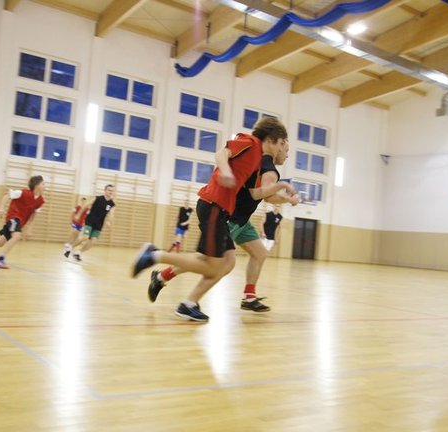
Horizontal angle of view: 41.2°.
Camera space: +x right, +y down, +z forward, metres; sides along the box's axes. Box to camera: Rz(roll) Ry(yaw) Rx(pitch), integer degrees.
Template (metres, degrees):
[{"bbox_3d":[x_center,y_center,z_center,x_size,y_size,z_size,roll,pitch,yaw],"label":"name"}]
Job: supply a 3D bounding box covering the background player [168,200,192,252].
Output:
[{"bbox_3d":[-1.376,0.398,18.200,0.600,1.700,0.580,3,-3,45],"label":"background player"}]

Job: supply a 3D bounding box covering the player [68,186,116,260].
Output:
[{"bbox_3d":[-2.590,0.146,11.635,0.750,1.480,0.580,3,-3,37],"label":"player"}]

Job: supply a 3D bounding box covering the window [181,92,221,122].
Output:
[{"bbox_3d":[-1.075,-5.022,27.489,2.250,0.970,0.140,6,-3,-36],"label":"window"}]

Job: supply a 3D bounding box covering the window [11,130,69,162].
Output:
[{"bbox_3d":[-7.128,-2.681,23.140,2.250,0.970,0.140,6,-3,-36],"label":"window"}]

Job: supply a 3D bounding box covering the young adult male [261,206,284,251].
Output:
[{"bbox_3d":[1.101,0.496,14.400,0.580,1.740,0.500,6,-2,-25],"label":"young adult male"}]

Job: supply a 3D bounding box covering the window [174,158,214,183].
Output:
[{"bbox_3d":[-1.360,-2.067,27.875,2.296,0.965,0.150,6,-3,-36],"label":"window"}]

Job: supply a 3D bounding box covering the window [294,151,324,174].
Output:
[{"bbox_3d":[4.593,-2.868,31.672,2.250,0.970,0.140,6,-3,-36],"label":"window"}]

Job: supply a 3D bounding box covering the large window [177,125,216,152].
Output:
[{"bbox_3d":[-1.233,-3.593,27.938,2.296,0.965,0.150,6,-3,-36],"label":"large window"}]

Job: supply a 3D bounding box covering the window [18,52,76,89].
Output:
[{"bbox_3d":[-6.996,-5.786,23.644,2.296,0.965,0.150,6,-3,-36],"label":"window"}]

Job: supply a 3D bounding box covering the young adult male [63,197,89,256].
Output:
[{"bbox_3d":[-4.510,0.235,18.200,0.620,1.570,0.650,6,-2,-32],"label":"young adult male"}]

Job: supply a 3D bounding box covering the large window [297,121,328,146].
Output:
[{"bbox_3d":[4.721,-4.366,31.728,2.250,0.970,0.140,6,-3,-36],"label":"large window"}]

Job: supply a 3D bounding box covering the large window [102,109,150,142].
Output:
[{"bbox_3d":[-4.101,-3.851,25.314,2.250,0.970,0.140,6,-3,-36],"label":"large window"}]

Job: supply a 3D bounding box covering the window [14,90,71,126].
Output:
[{"bbox_3d":[-7.123,-4.259,23.582,2.296,0.965,0.150,6,-3,-36],"label":"window"}]

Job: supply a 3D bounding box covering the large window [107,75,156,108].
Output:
[{"bbox_3d":[-3.973,-5.350,25.370,2.250,0.970,0.140,6,-3,-36],"label":"large window"}]

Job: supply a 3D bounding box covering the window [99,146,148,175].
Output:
[{"bbox_3d":[-4.305,-2.400,25.698,2.296,0.965,0.150,6,-3,-36],"label":"window"}]

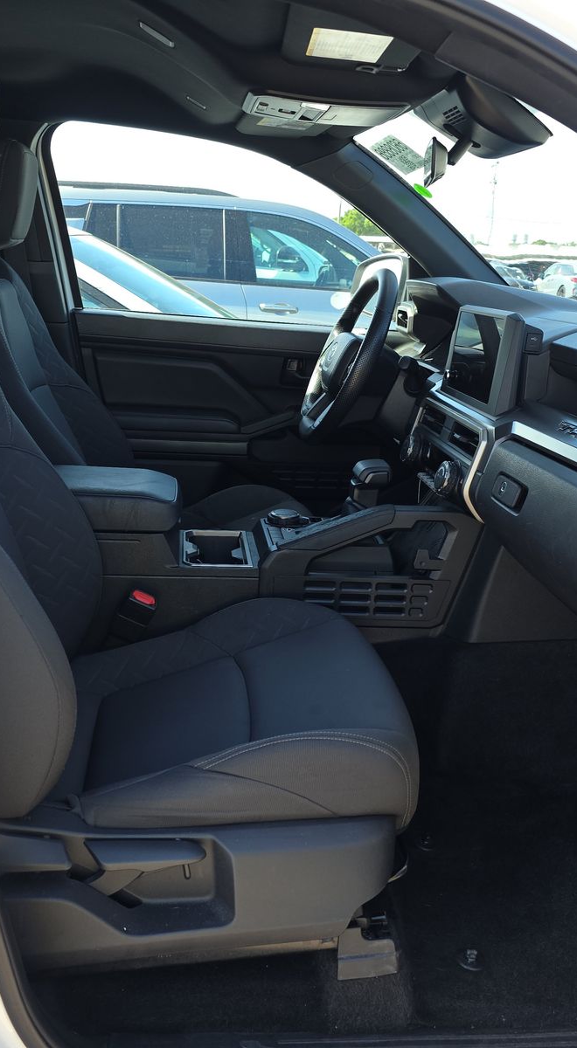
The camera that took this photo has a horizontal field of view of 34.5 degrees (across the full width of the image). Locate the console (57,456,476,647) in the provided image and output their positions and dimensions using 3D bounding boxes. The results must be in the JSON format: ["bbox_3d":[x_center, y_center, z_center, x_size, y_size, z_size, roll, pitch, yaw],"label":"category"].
[{"bbox_3d":[-0.120,0.037,1.601,0.800,0.330,0.270,1,16,-9],"label":"console"}]

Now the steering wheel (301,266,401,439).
[{"bbox_3d":[0.121,-0.344,1.917,0.110,0.380,0.380,26,11,-15],"label":"steering wheel"}]

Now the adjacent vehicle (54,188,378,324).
[{"bbox_3d":[-0.772,-1.445,6.939,4.950,1.800,1.950,1,16,-9],"label":"adjacent vehicle"}]

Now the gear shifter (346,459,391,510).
[{"bbox_3d":[0.139,-0.068,1.624,0.080,0.100,0.065,1,16,-9],"label":"gear shifter"}]

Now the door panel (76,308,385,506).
[{"bbox_3d":[-0.041,-0.184,2.301,0.970,0.620,0.130,1,16,-9],"label":"door panel"}]

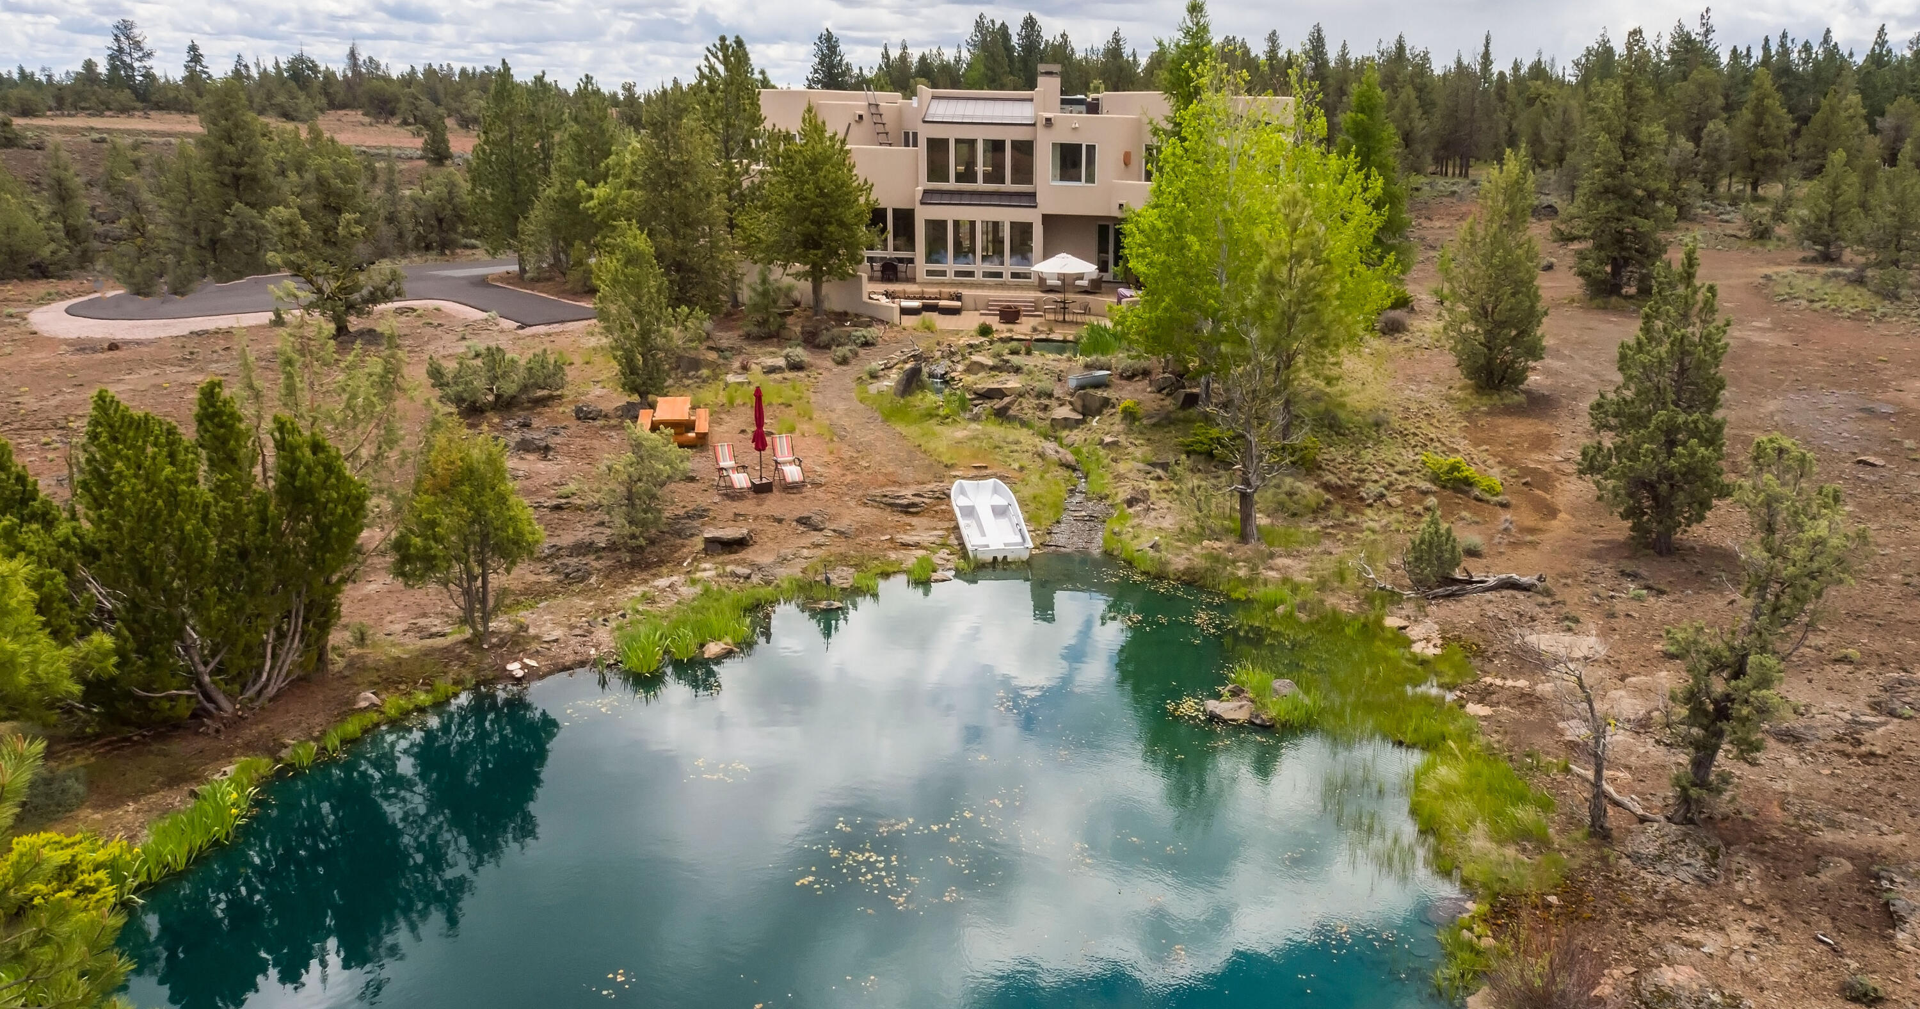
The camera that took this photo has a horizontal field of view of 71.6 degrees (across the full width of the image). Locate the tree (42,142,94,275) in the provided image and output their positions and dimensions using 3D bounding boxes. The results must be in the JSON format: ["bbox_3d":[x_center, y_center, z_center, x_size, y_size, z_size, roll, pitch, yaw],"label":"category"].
[{"bbox_3d":[-37.819,-12.611,56.378,2.225,5.228,2.225,0,17,0],"label":"tree"}]

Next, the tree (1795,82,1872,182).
[{"bbox_3d":[62.155,-26.103,93.312,5.470,6.790,5.470,0,17,0],"label":"tree"}]

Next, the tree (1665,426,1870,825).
[{"bbox_3d":[10.020,1.633,16.679,2.180,5.080,2.180,0,17,0],"label":"tree"}]

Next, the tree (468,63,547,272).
[{"bbox_3d":[-17.655,-12.940,51.839,3.100,7.940,3.000,0,17,0],"label":"tree"}]

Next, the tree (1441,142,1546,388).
[{"bbox_3d":[14.191,-6.200,35.408,2.914,6.381,2.914,0,17,0],"label":"tree"}]

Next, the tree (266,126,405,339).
[{"bbox_3d":[-18.972,-8.283,40.135,4.300,5.920,4.000,0,17,0],"label":"tree"}]

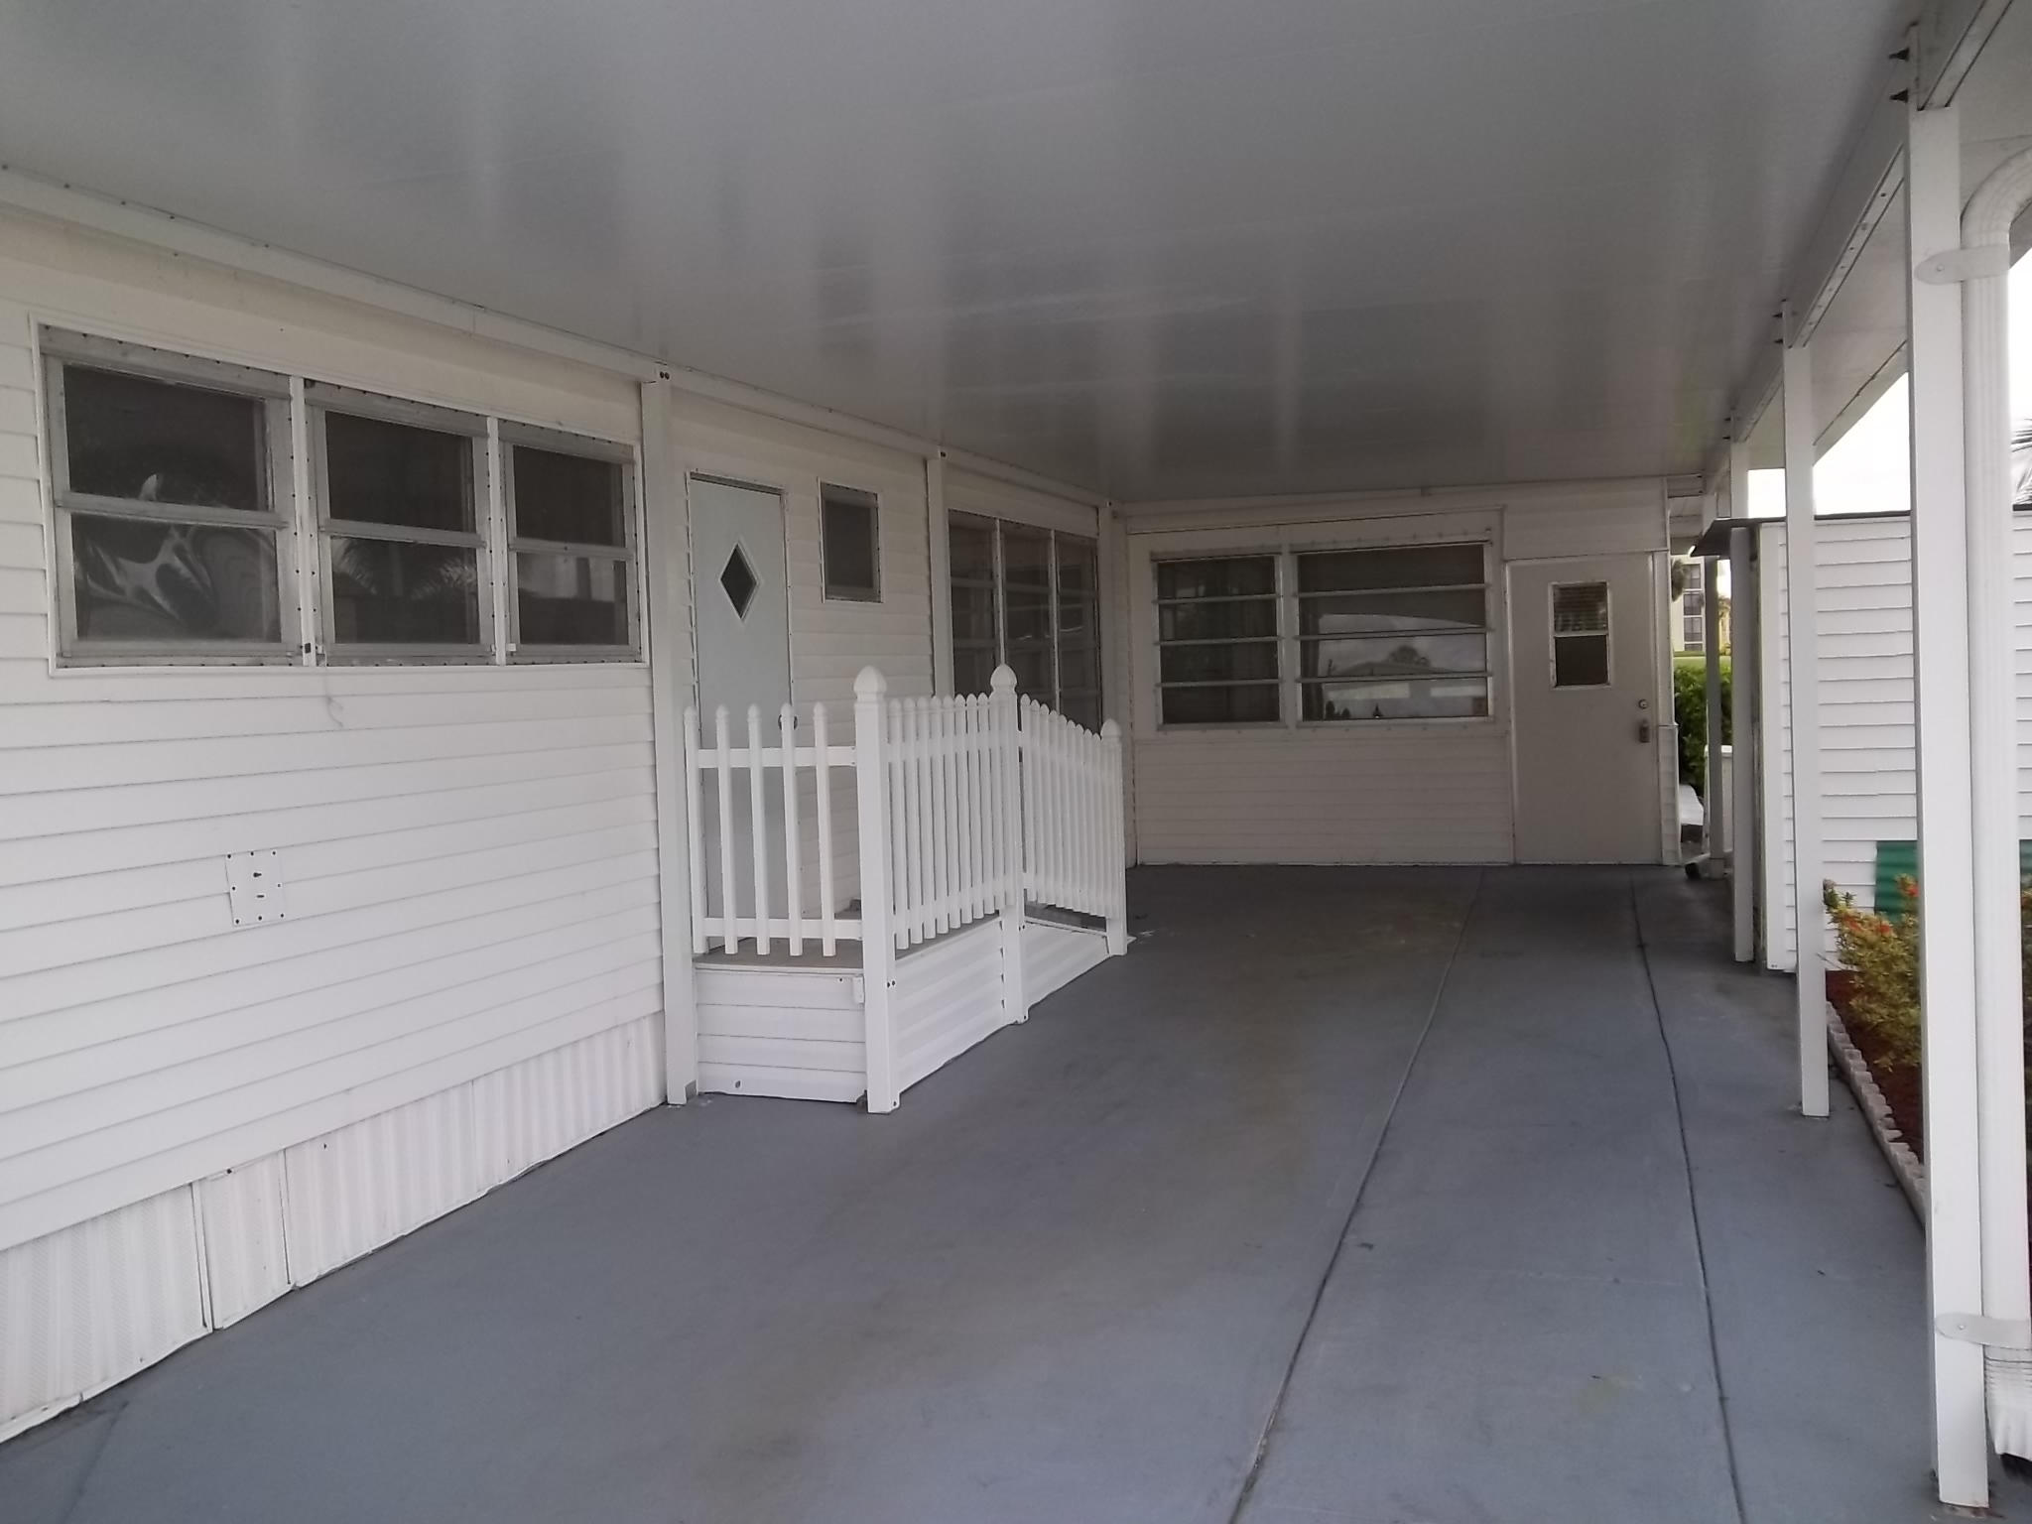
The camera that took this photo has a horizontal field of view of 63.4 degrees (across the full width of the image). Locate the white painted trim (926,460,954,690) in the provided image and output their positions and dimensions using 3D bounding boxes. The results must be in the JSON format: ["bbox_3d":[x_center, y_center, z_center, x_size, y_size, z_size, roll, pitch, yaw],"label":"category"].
[{"bbox_3d":[-0.369,-0.281,8.537,0.076,2.578,0.076,-1,3,20],"label":"white painted trim"}]

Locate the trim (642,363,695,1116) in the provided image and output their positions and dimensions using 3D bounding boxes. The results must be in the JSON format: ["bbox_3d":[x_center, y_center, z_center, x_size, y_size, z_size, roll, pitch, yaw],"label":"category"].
[{"bbox_3d":[-1.271,-0.061,5.993,0.076,2.625,0.078,-1,3,20],"label":"trim"}]

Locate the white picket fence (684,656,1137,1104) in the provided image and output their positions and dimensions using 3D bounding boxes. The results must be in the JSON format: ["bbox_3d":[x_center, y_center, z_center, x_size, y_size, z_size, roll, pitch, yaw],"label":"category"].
[{"bbox_3d":[-0.327,0.376,7.326,0.799,1.596,2.934,-1,3,21],"label":"white picket fence"}]

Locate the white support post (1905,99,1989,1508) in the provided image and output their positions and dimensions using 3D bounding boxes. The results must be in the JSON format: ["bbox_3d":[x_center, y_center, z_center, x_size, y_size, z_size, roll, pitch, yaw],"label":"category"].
[{"bbox_3d":[1.605,0.092,2.835,0.076,2.402,0.076,-1,3,20],"label":"white support post"}]

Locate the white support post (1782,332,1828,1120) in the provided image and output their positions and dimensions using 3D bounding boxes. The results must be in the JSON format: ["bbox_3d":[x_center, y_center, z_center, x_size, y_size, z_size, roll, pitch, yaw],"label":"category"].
[{"bbox_3d":[2.454,-0.088,5.102,0.076,2.394,0.076,-1,3,20],"label":"white support post"}]

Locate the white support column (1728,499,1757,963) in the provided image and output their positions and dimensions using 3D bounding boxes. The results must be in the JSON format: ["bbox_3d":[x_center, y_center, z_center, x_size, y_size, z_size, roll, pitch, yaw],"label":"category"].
[{"bbox_3d":[3.315,-0.253,7.509,0.076,2.339,0.076,-1,3,20],"label":"white support column"}]

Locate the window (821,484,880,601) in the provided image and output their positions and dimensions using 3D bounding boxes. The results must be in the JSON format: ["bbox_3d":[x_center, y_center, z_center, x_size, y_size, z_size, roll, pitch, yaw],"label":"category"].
[{"bbox_3d":[-0.757,-1.004,7.569,0.060,0.523,0.600,-1,3,20],"label":"window"}]

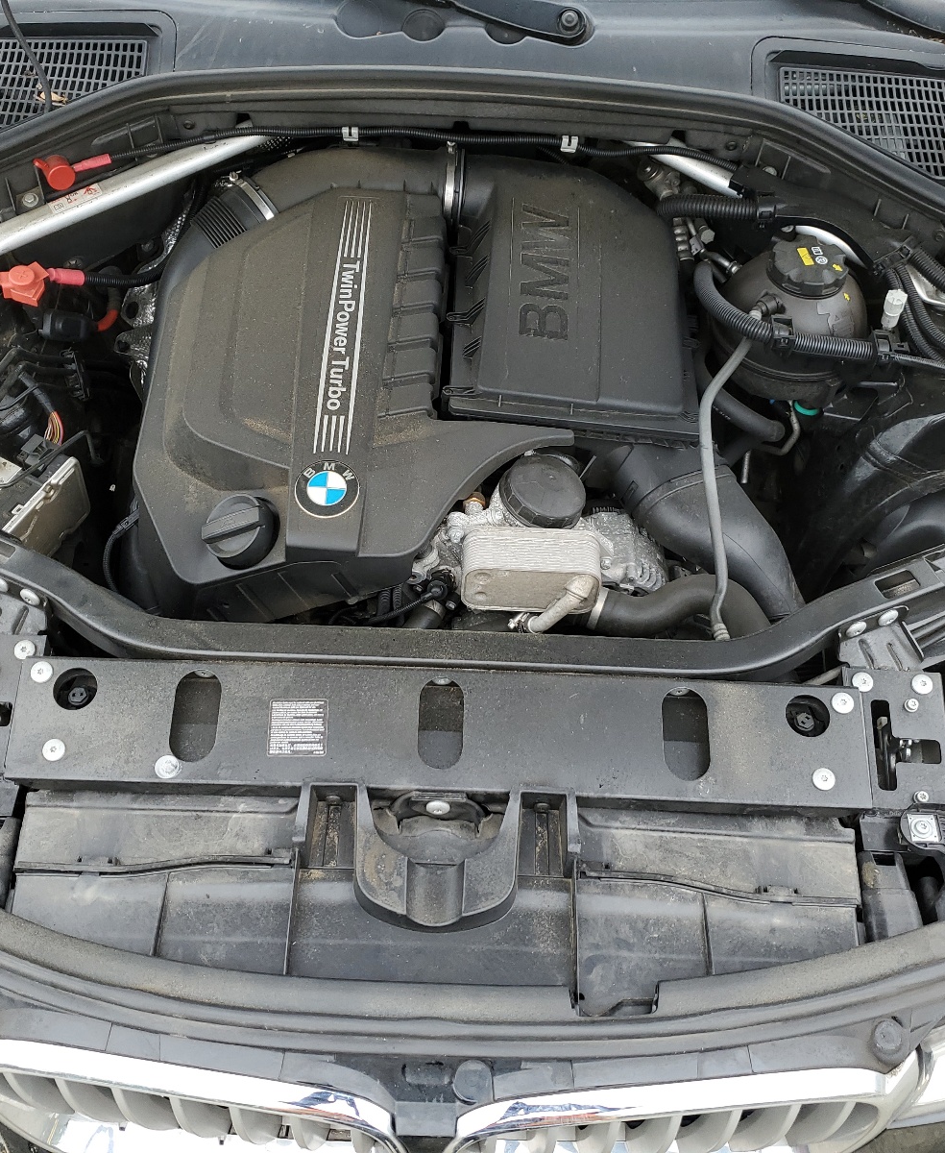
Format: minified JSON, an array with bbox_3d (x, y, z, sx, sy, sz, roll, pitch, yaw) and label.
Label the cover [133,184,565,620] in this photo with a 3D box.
[{"bbox_3d":[-0.128,-0.178,1.235,0.420,0.140,0.500,3,59,-1],"label":"cover"}]

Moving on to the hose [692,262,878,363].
[{"bbox_3d":[0.332,-0.282,1.225,0.178,0.045,0.110,0,53,-2],"label":"hose"}]

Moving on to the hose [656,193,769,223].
[{"bbox_3d":[0.275,-0.421,1.320,0.127,0.027,0.027,2,53,-1],"label":"hose"}]

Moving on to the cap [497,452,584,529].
[{"bbox_3d":[0.072,-0.088,1.185,0.089,0.034,0.089,4,53,-6],"label":"cap"}]

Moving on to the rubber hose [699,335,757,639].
[{"bbox_3d":[0.252,-0.094,1.150,0.052,0.110,0.310,5,53,1],"label":"rubber hose"}]

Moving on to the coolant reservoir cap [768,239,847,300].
[{"bbox_3d":[0.356,-0.324,1.225,0.083,0.030,0.083,0,53,-2],"label":"coolant reservoir cap"}]

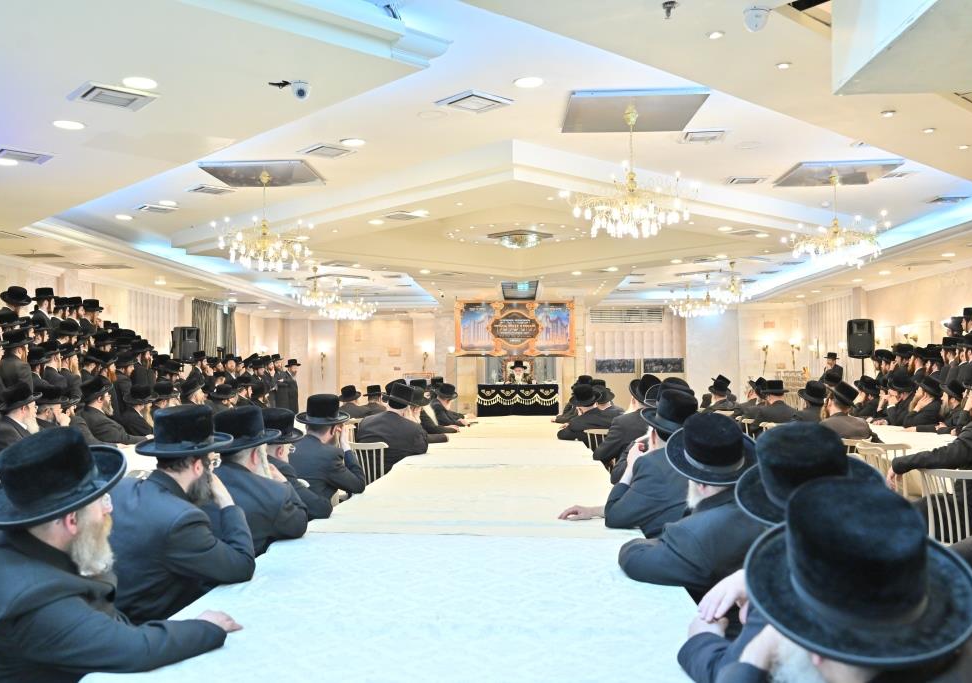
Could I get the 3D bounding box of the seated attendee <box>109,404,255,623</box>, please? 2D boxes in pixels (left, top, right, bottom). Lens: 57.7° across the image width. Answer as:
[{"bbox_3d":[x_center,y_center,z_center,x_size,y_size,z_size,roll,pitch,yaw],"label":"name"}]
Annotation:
[{"bbox_3d":[-1.070,0.932,3.257,0.580,1.380,0.760,-2,-3,43],"label":"seated attendee"}]

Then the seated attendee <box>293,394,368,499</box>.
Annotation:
[{"bbox_3d":[-1.030,0.991,5.517,0.780,1.350,0.570,2,-2,-45],"label":"seated attendee"}]

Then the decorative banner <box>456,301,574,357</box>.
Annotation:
[{"bbox_3d":[0.602,-0.265,18.000,2.400,1.140,0.060,0,-2,3],"label":"decorative banner"}]

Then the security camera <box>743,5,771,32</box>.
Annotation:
[{"bbox_3d":[1.227,-1.463,4.000,0.110,0.100,0.110,0,-2,5],"label":"security camera"}]

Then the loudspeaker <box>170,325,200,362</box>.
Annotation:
[{"bbox_3d":[-5.672,0.038,16.700,0.370,0.630,0.400,-2,-3,41],"label":"loudspeaker"}]

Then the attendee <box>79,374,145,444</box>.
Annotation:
[{"bbox_3d":[-3.872,1.065,8.978,0.780,1.410,0.570,1,-2,-25],"label":"attendee"}]

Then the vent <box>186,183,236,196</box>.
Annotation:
[{"bbox_3d":[-3.045,-1.675,9.783,0.400,0.050,0.400,2,-3,-42],"label":"vent"}]

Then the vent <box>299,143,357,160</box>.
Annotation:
[{"bbox_3d":[-1.544,-1.829,8.560,0.430,0.040,0.430,2,-2,-42],"label":"vent"}]

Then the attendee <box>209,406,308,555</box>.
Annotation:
[{"bbox_3d":[-1.111,0.952,4.050,0.780,1.340,0.570,1,-2,-35],"label":"attendee"}]

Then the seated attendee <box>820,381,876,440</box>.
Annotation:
[{"bbox_3d":[3.600,1.110,8.815,0.580,1.400,0.800,1,-3,-33],"label":"seated attendee"}]

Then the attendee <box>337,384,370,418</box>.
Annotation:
[{"bbox_3d":[-1.878,1.242,12.709,0.550,1.280,0.750,0,-2,10],"label":"attendee"}]

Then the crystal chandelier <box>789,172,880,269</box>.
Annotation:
[{"bbox_3d":[3.687,-1.275,9.286,1.010,0.995,1.010,0,-2,3],"label":"crystal chandelier"}]

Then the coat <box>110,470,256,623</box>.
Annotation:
[{"bbox_3d":[-1.130,0.822,3.242,0.540,0.700,0.500,-2,-3,43],"label":"coat"}]

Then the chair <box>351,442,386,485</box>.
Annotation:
[{"bbox_3d":[-0.909,1.293,7.459,0.450,0.880,0.520,-1,-2,22],"label":"chair"}]

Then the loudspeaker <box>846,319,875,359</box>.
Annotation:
[{"bbox_3d":[6.231,-0.050,14.652,0.430,0.660,0.380,-1,-2,23],"label":"loudspeaker"}]

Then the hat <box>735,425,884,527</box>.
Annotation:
[{"bbox_3d":[0.809,0.328,2.191,0.360,0.165,0.385,-16,18,-39],"label":"hat"}]

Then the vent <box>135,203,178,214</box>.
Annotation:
[{"bbox_3d":[-4.663,-1.889,12.471,0.480,0.060,0.480,2,-3,-41],"label":"vent"}]

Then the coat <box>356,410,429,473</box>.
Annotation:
[{"bbox_3d":[-0.870,1.010,8.268,0.580,0.720,0.520,-1,-3,32],"label":"coat"}]

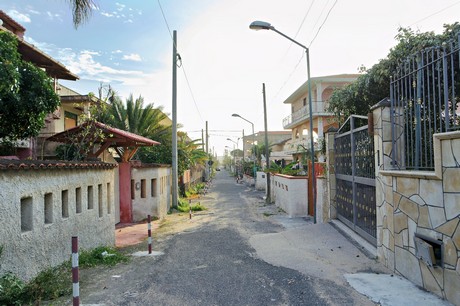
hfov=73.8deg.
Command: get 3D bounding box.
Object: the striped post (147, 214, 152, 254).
[{"bbox_3d":[-1.514,1.547,5.800,0.063,0.735,0.063,-1,-2,-2],"label":"striped post"}]

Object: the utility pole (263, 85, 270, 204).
[{"bbox_3d":[1.613,-0.445,13.500,0.160,5.300,0.160,-2,-2,-2],"label":"utility pole"}]

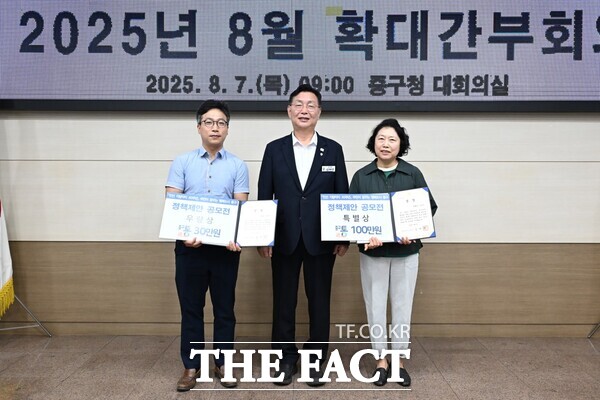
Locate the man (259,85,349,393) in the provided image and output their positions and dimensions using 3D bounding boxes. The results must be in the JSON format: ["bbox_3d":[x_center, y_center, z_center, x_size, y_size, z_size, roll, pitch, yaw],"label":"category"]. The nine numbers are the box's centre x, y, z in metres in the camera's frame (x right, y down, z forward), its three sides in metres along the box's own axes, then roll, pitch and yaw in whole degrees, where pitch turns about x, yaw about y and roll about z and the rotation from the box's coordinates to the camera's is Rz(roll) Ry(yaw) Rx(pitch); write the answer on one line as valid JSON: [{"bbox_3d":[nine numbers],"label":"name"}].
[{"bbox_3d":[0.021,0.191,2.845,0.544,1.766,0.360,0,2,0],"label":"man"}]

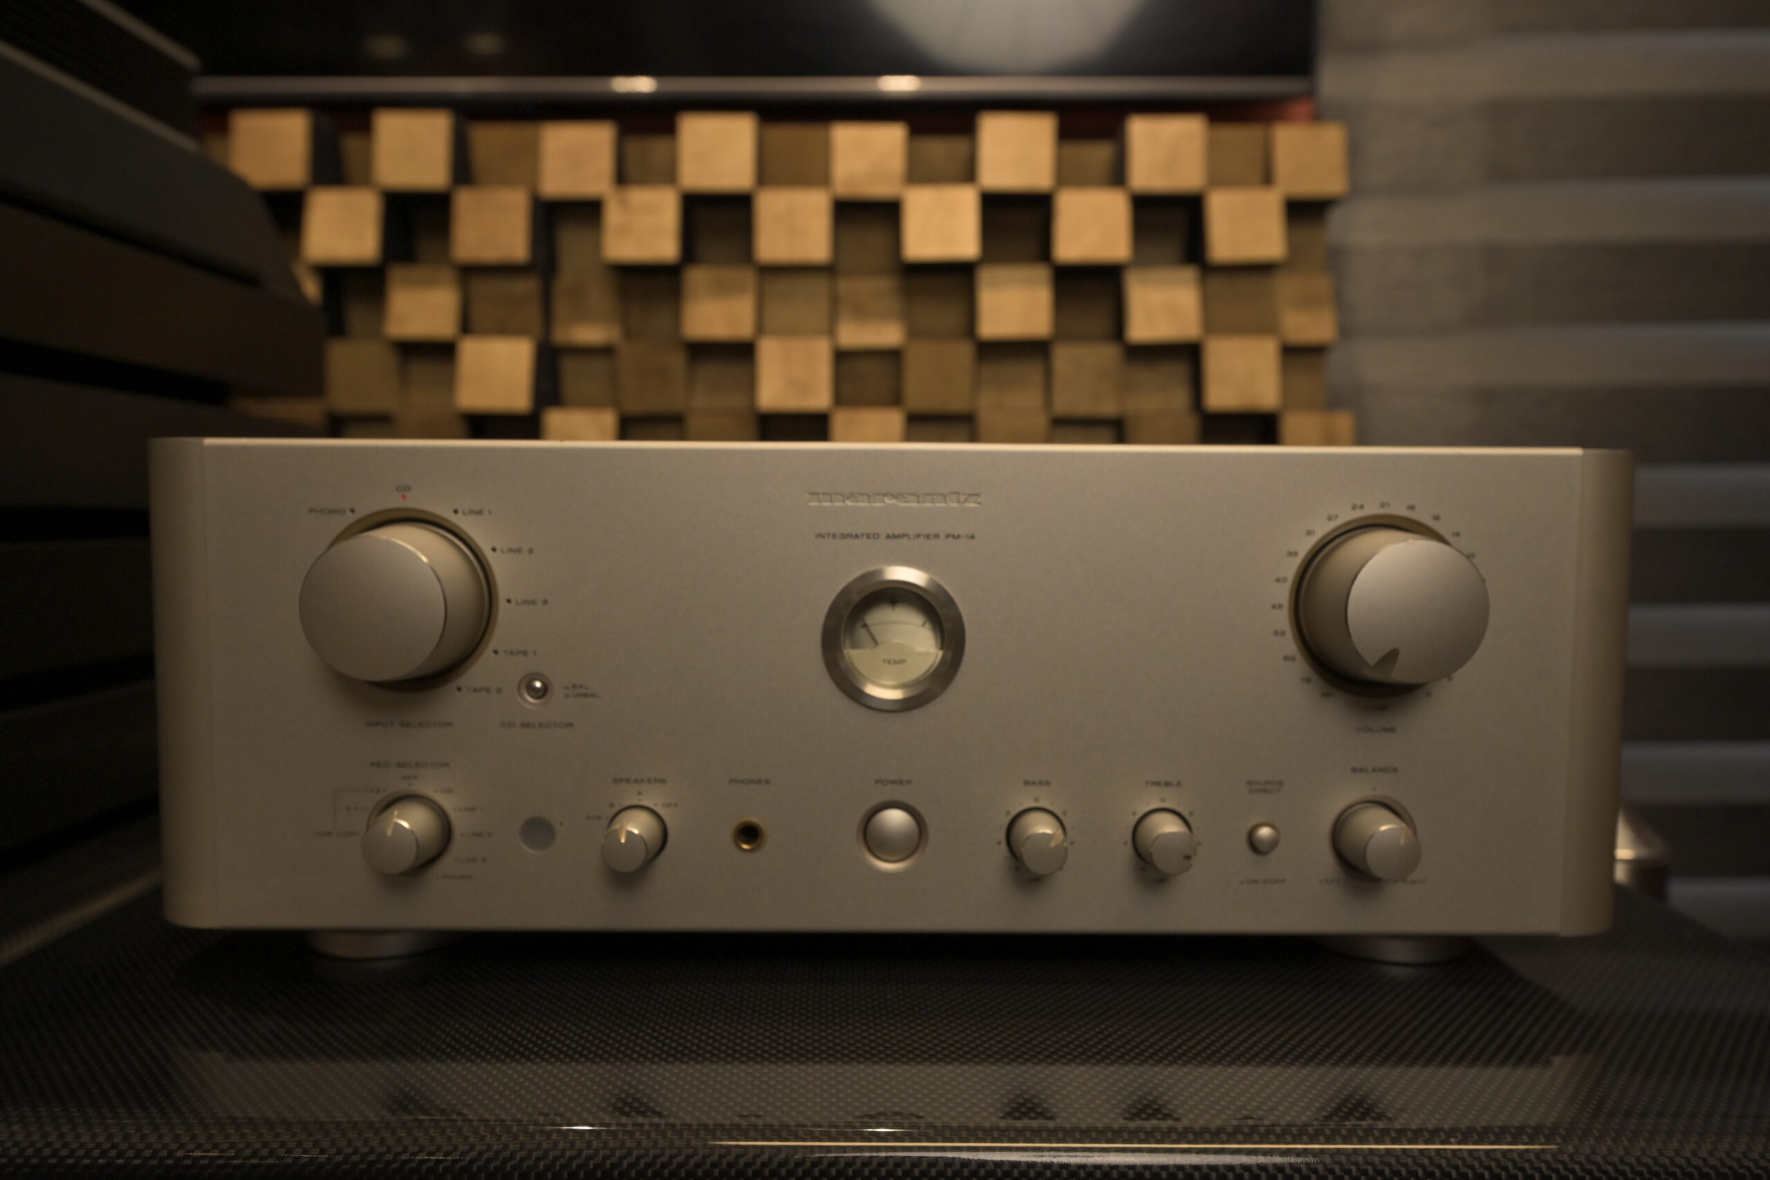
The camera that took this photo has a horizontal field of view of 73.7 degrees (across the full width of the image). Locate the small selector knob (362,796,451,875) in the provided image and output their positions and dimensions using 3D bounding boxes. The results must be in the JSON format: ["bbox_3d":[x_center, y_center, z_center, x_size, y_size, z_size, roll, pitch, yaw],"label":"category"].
[{"bbox_3d":[-0.141,0.073,0.344,0.022,0.022,0.015,0,4,0],"label":"small selector knob"}]

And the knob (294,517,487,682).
[{"bbox_3d":[-0.141,0.004,0.336,0.046,0.046,0.024,0,4,0],"label":"knob"}]

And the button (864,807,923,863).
[{"bbox_3d":[0.003,0.074,0.352,0.017,0.017,0.007,0,4,0],"label":"button"}]

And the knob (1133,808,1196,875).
[{"bbox_3d":[0.083,0.075,0.346,0.016,0.016,0.016,0,4,0],"label":"knob"}]

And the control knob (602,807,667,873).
[{"bbox_3d":[-0.074,0.074,0.344,0.016,0.016,0.016,0,4,0],"label":"control knob"}]

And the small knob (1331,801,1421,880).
[{"bbox_3d":[0.147,0.075,0.347,0.022,0.022,0.015,0,4,0],"label":"small knob"}]

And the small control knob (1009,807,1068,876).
[{"bbox_3d":[0.046,0.075,0.345,0.016,0.016,0.016,0,4,0],"label":"small control knob"}]

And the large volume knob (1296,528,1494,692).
[{"bbox_3d":[0.147,0.006,0.338,0.046,0.046,0.024,0,4,0],"label":"large volume knob"}]

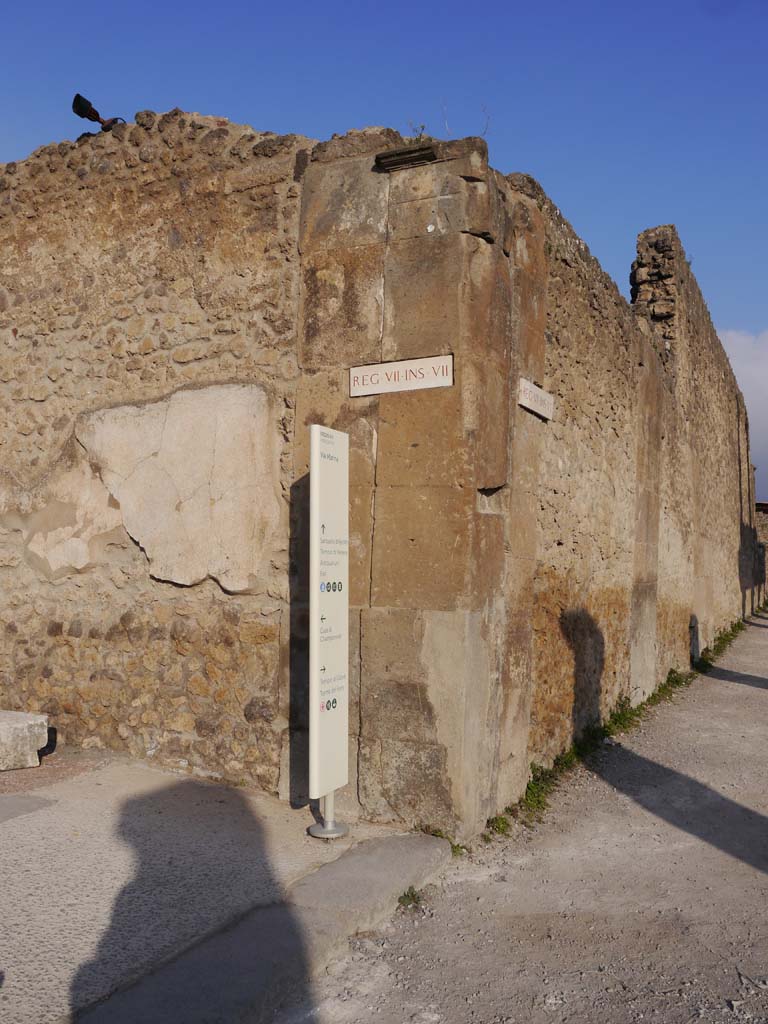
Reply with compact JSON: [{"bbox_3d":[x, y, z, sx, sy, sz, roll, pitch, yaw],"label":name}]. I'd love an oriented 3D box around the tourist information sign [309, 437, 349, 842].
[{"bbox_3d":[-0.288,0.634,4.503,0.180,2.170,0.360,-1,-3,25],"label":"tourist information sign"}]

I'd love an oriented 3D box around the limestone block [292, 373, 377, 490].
[{"bbox_3d":[-0.212,-0.500,5.170,0.568,0.714,0.380,-1,-3,25],"label":"limestone block"}]

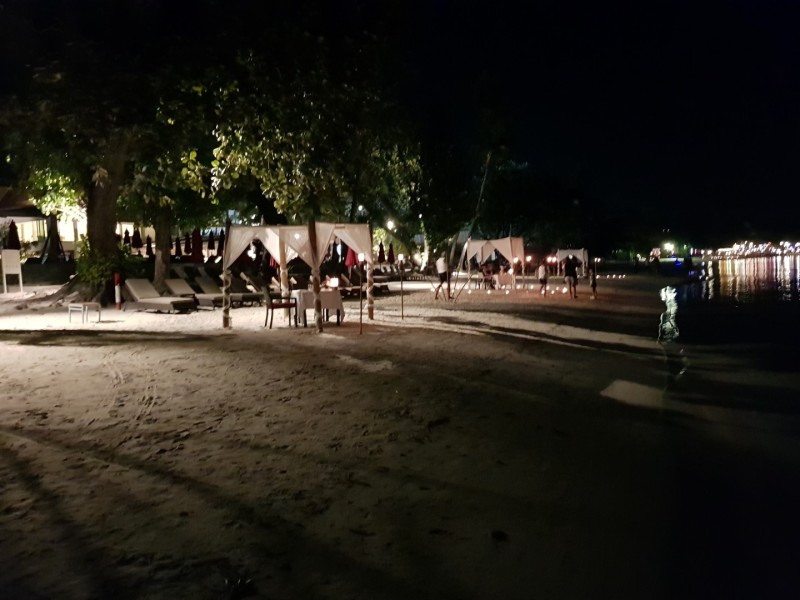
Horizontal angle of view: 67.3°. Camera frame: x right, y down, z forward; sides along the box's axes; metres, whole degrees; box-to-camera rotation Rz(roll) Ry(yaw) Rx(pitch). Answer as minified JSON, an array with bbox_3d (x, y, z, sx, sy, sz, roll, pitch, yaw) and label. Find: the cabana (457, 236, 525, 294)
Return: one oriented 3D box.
[{"bbox_3d":[4.609,-1.747,29.000,2.400,2.500,2.400,2,5,23],"label":"cabana"}]

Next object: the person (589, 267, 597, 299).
[{"bbox_3d":[7.304,-0.632,22.755,0.280,1.200,0.320,-1,5,-17],"label":"person"}]

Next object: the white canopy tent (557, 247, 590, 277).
[{"bbox_3d":[14.784,-3.214,51.500,2.400,2.400,2.400,2,5,23],"label":"white canopy tent"}]

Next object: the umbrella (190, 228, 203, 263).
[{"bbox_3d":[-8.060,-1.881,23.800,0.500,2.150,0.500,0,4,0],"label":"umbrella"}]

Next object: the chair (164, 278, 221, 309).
[{"bbox_3d":[-6.162,-0.195,18.269,1.930,0.870,0.730,2,5,24],"label":"chair"}]

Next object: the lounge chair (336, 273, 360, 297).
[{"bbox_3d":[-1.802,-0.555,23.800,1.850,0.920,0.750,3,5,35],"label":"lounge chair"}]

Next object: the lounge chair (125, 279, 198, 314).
[{"bbox_3d":[-6.847,-0.119,17.006,1.930,0.870,0.730,2,5,26],"label":"lounge chair"}]

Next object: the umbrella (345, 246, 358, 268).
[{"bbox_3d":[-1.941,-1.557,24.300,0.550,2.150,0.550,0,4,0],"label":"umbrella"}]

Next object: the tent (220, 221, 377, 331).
[{"bbox_3d":[-2.334,-0.596,14.094,2.500,2.300,2.500,2,5,25],"label":"tent"}]

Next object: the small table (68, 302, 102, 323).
[{"bbox_3d":[-7.515,0.313,14.340,0.480,0.450,0.480,2,5,25],"label":"small table"}]

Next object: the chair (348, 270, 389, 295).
[{"bbox_3d":[-1.400,-0.685,24.740,1.930,0.870,0.730,3,5,32],"label":"chair"}]

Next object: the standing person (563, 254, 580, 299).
[{"bbox_3d":[6.736,-0.911,23.600,0.600,1.720,0.450,0,4,-6],"label":"standing person"}]

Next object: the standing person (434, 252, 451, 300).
[{"bbox_3d":[1.570,-0.861,22.136,0.520,1.690,0.500,-2,5,-22],"label":"standing person"}]

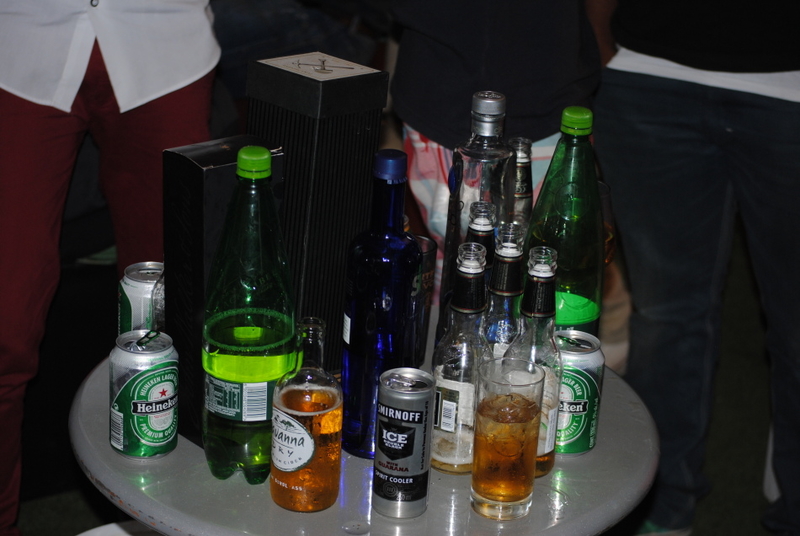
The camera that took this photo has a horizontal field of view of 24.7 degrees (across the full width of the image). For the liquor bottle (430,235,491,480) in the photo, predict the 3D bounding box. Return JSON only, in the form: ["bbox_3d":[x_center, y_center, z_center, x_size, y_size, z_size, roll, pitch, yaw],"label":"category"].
[{"bbox_3d":[0.062,0.087,1.772,0.057,0.231,0.057,3,23,-1],"label":"liquor bottle"}]

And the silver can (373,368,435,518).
[{"bbox_3d":[0.004,0.164,1.690,0.052,0.134,0.052,3,23,-1],"label":"silver can"}]

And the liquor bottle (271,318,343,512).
[{"bbox_3d":[-0.086,0.134,1.700,0.066,0.182,0.066,3,23,-1],"label":"liquor bottle"}]

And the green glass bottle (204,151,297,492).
[{"bbox_3d":[-0.141,0.045,1.714,0.088,0.328,0.088,-1,23,-11],"label":"green glass bottle"}]

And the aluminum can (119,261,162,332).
[{"bbox_3d":[-0.265,0.059,1.939,0.066,0.115,0.066,1,23,-6],"label":"aluminum can"}]

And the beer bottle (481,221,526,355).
[{"bbox_3d":[0.101,0.067,1.807,0.059,0.231,0.059,9,24,13],"label":"beer bottle"}]

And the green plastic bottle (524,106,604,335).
[{"bbox_3d":[0.168,-0.005,1.879,0.087,0.330,0.087,3,23,-1],"label":"green plastic bottle"}]

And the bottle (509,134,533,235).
[{"bbox_3d":[0.125,-0.034,2.046,0.059,0.231,0.059,5,23,3],"label":"bottle"}]

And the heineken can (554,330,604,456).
[{"bbox_3d":[0.168,0.126,1.827,0.066,0.115,0.066,3,23,-1],"label":"heineken can"}]

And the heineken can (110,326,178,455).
[{"bbox_3d":[-0.247,0.123,1.770,0.066,0.115,0.066,3,23,-1],"label":"heineken can"}]

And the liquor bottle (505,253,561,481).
[{"bbox_3d":[0.127,0.091,1.755,0.059,0.231,0.059,-2,24,-14],"label":"liquor bottle"}]

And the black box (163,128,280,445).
[{"bbox_3d":[-0.177,0.023,1.816,0.092,0.298,0.068,-16,29,-38],"label":"black box"}]

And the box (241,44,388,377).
[{"bbox_3d":[-0.099,-0.054,1.941,0.103,0.326,0.103,20,23,37],"label":"box"}]

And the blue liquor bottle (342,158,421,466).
[{"bbox_3d":[-0.017,0.035,1.783,0.074,0.308,0.074,-1,23,-11],"label":"blue liquor bottle"}]

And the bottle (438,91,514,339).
[{"bbox_3d":[0.083,-0.036,1.947,0.069,0.308,0.069,1,23,-7],"label":"bottle"}]

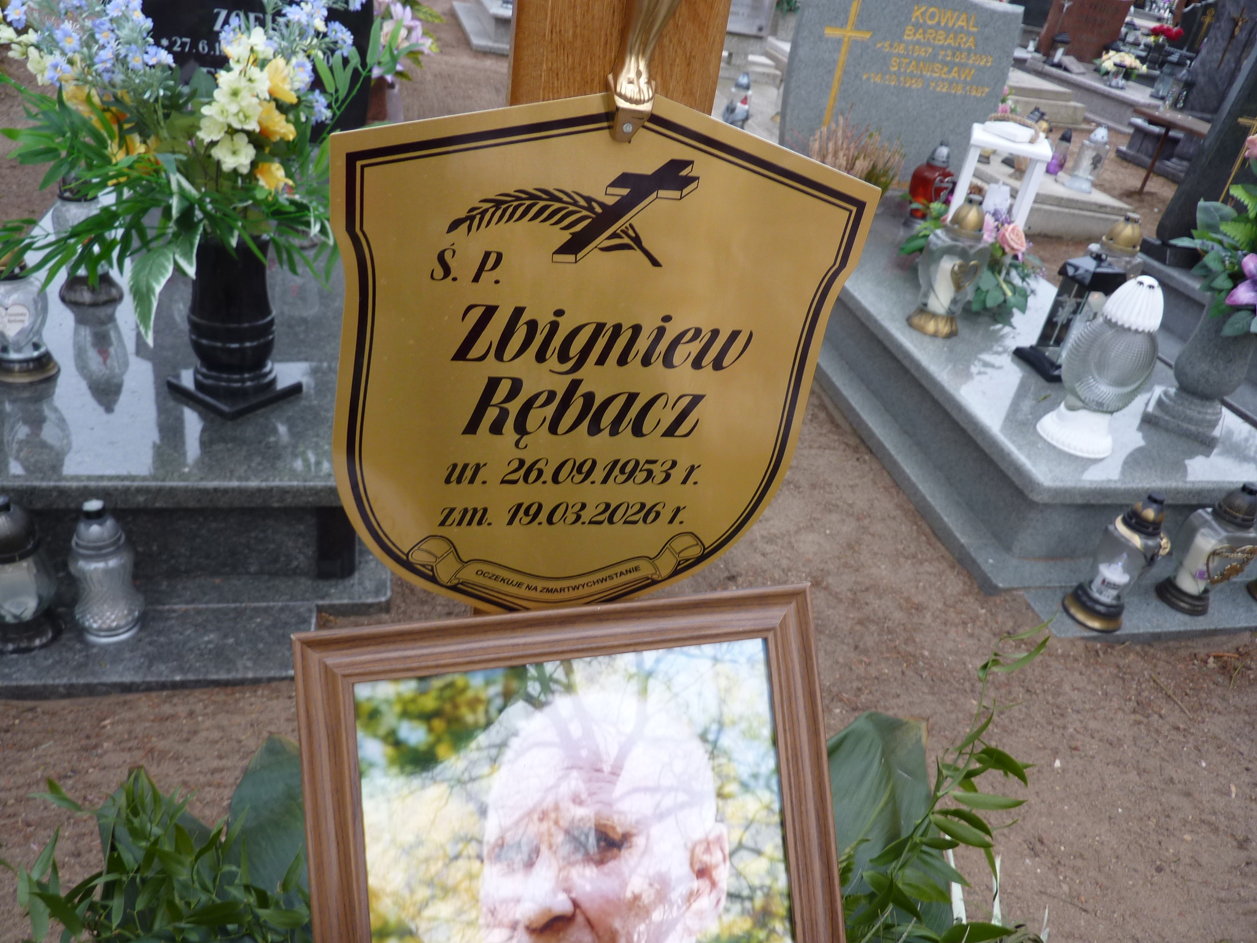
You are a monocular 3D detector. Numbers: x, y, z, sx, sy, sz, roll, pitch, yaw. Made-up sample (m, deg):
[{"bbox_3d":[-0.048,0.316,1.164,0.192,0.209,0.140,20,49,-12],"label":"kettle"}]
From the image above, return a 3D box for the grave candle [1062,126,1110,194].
[{"bbox_3d":[2.361,-1.605,4.644,0.135,0.290,0.135,-5,34,-23],"label":"grave candle"}]

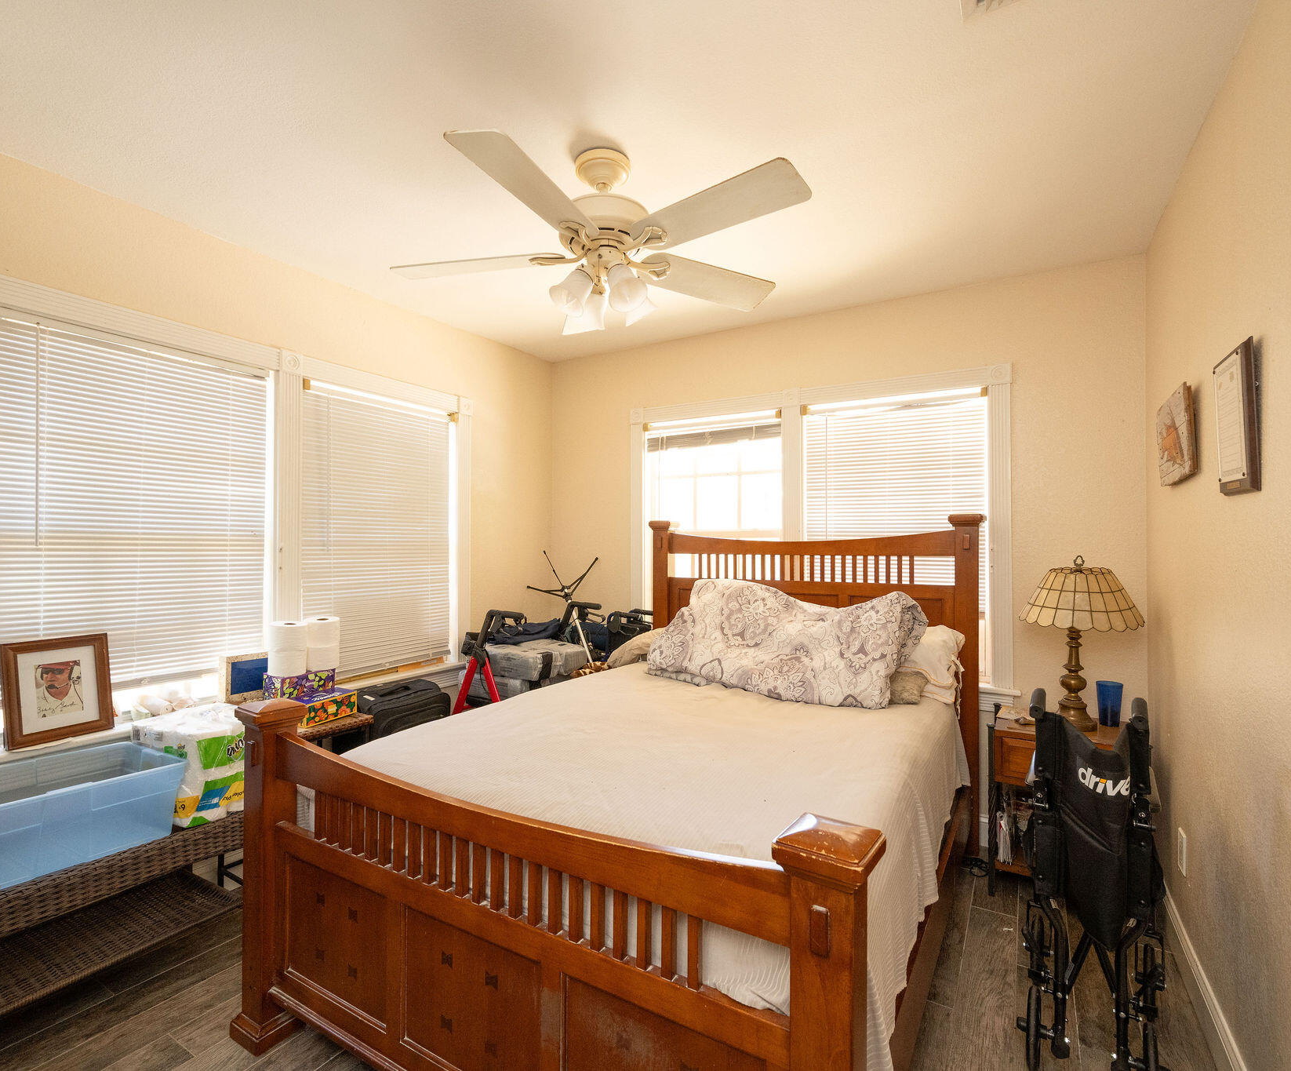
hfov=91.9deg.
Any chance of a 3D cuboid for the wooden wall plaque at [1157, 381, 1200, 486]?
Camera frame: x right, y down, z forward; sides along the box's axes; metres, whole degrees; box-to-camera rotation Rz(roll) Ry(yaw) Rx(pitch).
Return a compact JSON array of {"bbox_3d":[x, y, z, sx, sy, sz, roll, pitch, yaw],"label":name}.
[{"bbox_3d":[1.596,-0.293,1.886,0.030,0.255,0.365,-3,-2,31],"label":"wooden wall plaque"}]

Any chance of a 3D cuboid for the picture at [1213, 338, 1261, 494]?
[{"bbox_3d":[1.288,-0.244,1.368,0.024,0.312,0.237,-3,-2,31],"label":"picture"}]

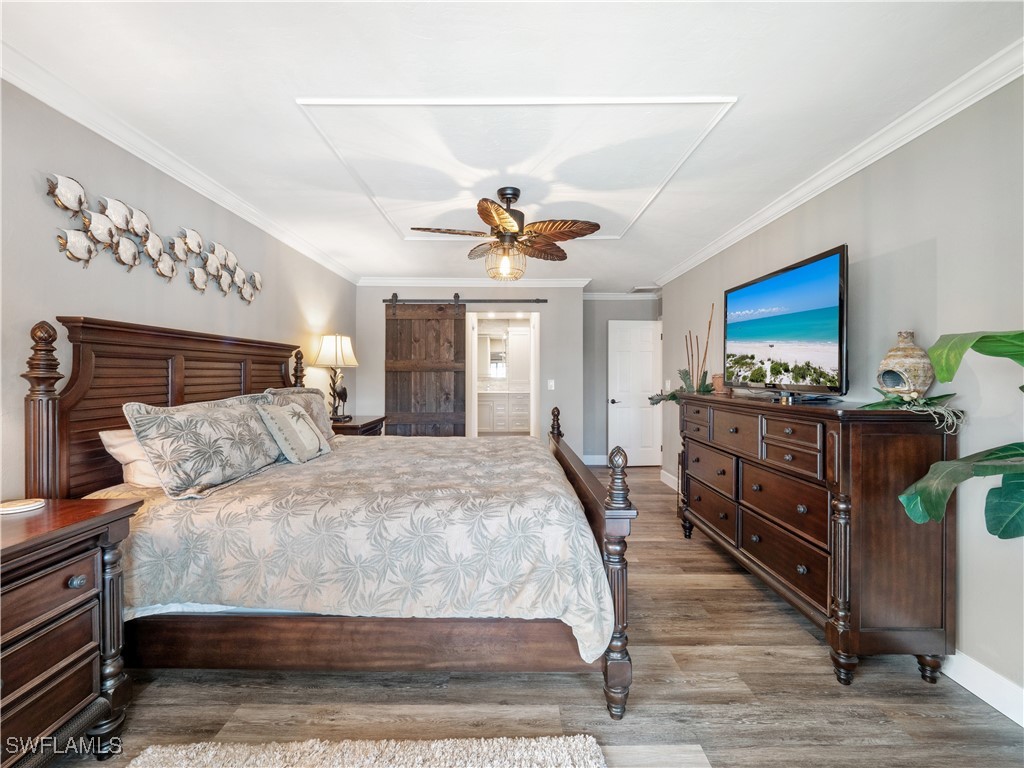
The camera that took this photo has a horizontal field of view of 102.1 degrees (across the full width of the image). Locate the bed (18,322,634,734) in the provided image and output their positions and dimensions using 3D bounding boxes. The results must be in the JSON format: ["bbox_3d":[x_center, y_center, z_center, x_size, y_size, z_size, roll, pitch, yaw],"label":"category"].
[{"bbox_3d":[-0.677,0.473,2.475,2.260,1.510,2.000,0,1,0],"label":"bed"}]

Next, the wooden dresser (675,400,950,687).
[{"bbox_3d":[1.578,0.657,2.487,0.530,1.137,1.600,0,1,0],"label":"wooden dresser"}]

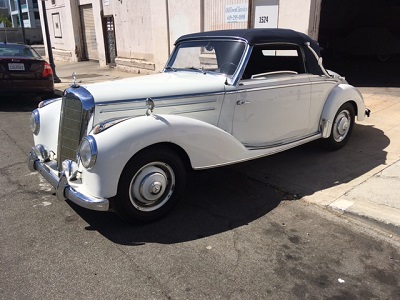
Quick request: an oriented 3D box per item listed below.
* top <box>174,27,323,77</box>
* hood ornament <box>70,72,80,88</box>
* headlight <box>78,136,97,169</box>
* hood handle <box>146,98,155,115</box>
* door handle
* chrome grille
[{"bbox_3d":[0.640,-1.204,4.126,1.550,0.550,1.300,-16,23,-37],"label":"top"},{"bbox_3d":[-1.063,-0.587,2.843,0.070,0.130,0.075,-16,23,-37],"label":"hood ornament"},{"bbox_3d":[-0.776,0.019,2.374,0.085,0.238,0.235,-16,23,-37],"label":"headlight"},{"bbox_3d":[-0.393,-0.332,2.625,0.060,0.138,0.080,-16,23,-37],"label":"hood handle"},{"bbox_3d":[0.412,-0.450,3.176,0.175,0.040,0.050,-16,23,-37],"label":"door handle"},{"bbox_3d":[-1.094,-0.160,2.946,0.150,0.770,0.500,-4,15,-40],"label":"chrome grille"}]

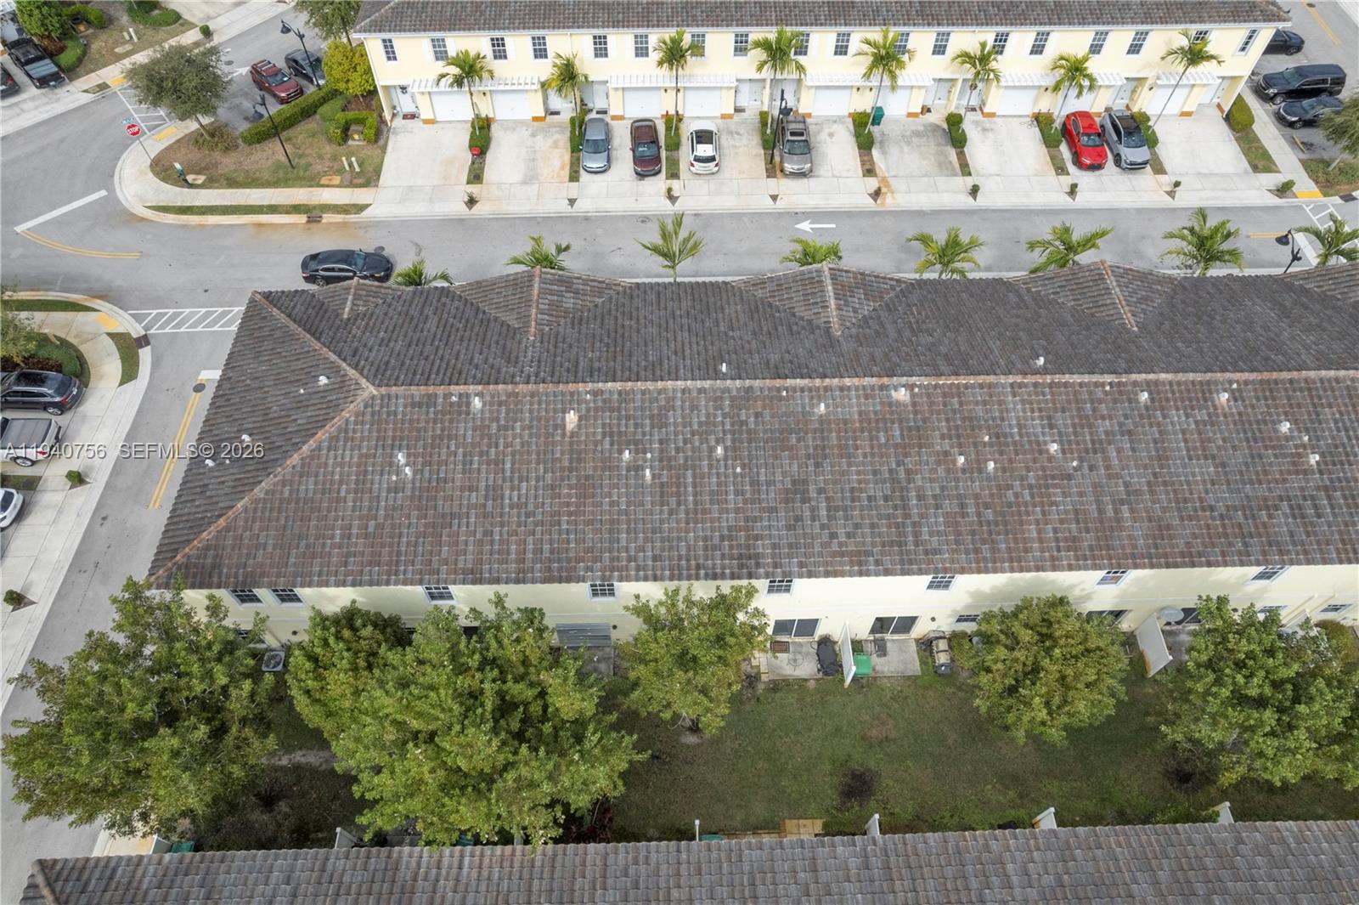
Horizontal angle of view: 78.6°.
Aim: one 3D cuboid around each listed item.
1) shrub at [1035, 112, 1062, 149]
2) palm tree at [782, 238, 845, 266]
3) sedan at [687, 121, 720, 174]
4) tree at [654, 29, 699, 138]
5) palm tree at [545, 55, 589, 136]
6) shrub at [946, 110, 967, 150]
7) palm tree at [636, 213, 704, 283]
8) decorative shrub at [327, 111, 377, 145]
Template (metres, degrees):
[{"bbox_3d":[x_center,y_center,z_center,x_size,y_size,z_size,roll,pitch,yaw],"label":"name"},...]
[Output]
[{"bbox_3d":[23.939,-20.842,53.490,1.200,0.980,2.700,-1,57,-1],"label":"shrub"},{"bbox_3d":[6.246,-7.787,41.367,3.000,6.400,3.000,-1,56,-1],"label":"palm tree"},{"bbox_3d":[1.506,-19.243,52.144,1.830,1.500,4.600,-1,57,-1],"label":"sedan"},{"bbox_3d":[-0.242,-22.236,51.018,2.600,6.600,2.600,-1,56,-1],"label":"tree"},{"bbox_3d":[-6.789,-21.402,51.198,2.800,6.000,2.800,-1,56,-1],"label":"palm tree"},{"bbox_3d":[18.072,-20.989,54.034,1.000,0.900,2.700,-1,56,-1],"label":"shrub"},{"bbox_3d":[-0.329,-8.089,41.406,3.400,7.100,3.400,-1,57,-1],"label":"palm tree"},{"bbox_3d":[-21.070,-20.814,53.320,2.950,0.950,2.400,-1,56,-1],"label":"decorative shrub"}]

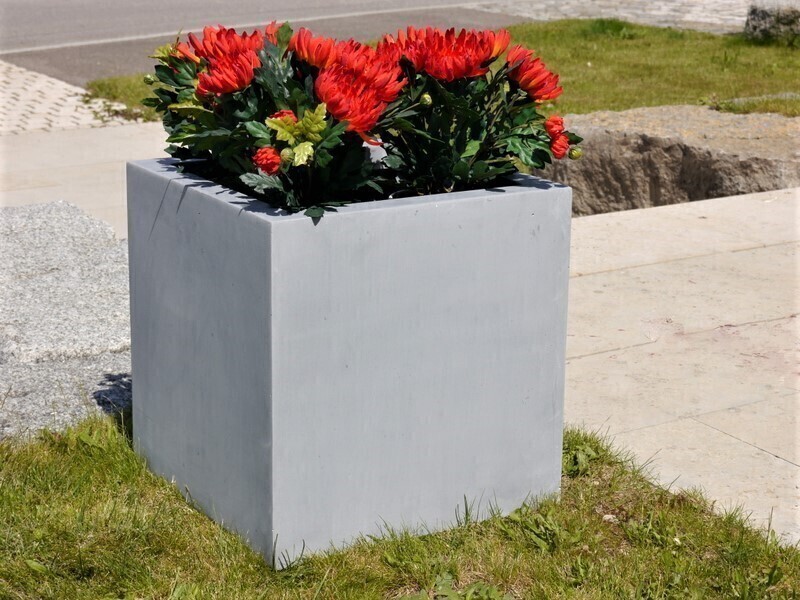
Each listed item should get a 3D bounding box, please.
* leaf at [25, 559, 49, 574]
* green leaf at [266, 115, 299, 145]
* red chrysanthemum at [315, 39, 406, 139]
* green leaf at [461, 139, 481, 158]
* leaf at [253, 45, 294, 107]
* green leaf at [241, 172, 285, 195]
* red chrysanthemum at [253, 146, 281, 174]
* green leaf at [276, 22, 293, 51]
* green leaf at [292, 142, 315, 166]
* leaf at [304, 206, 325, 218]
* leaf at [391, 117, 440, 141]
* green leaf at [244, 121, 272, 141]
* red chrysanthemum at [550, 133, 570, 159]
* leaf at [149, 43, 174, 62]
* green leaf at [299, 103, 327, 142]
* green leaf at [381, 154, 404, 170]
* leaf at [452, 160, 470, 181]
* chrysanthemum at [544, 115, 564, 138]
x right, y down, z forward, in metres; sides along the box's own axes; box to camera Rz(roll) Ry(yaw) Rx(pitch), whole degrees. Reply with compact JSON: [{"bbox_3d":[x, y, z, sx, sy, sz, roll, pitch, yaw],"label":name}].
[{"bbox_3d":[-0.512,0.376,2.540,0.036,0.019,0.026,-3,16,-12],"label":"leaf"},{"bbox_3d":[-0.166,-0.240,2.550,0.049,0.031,0.011,29,-29,-11],"label":"green leaf"},{"bbox_3d":[-0.057,-0.307,2.620,0.135,0.138,0.110,0,16,-1],"label":"red chrysanthemum"},{"bbox_3d":[0.106,-0.227,2.700,0.030,0.031,0.018,1,16,2],"label":"green leaf"},{"bbox_3d":[-0.185,-0.331,2.660,0.060,0.092,0.035,-1,16,-4],"label":"leaf"},{"bbox_3d":[-0.196,-0.166,2.565,0.063,0.012,0.023,19,54,-11],"label":"green leaf"},{"bbox_3d":[-0.187,-0.197,2.540,0.043,0.041,0.040,2,16,5],"label":"red chrysanthemum"},{"bbox_3d":[-0.168,-0.384,2.625,0.022,0.039,0.007,11,-6,-10],"label":"green leaf"},{"bbox_3d":[-0.136,-0.205,2.540,0.028,0.035,0.007,11,-22,7],"label":"green leaf"},{"bbox_3d":[-0.119,-0.122,2.510,0.026,0.005,0.020,13,39,22],"label":"leaf"},{"bbox_3d":[0.023,-0.252,2.645,0.074,0.011,0.022,23,38,11],"label":"leaf"},{"bbox_3d":[-0.203,-0.241,2.580,0.042,0.032,0.022,-1,16,-4],"label":"green leaf"},{"bbox_3d":[0.243,-0.234,2.730,0.031,0.039,0.032,-5,16,-19],"label":"red chrysanthemum"},{"bbox_3d":[-0.365,-0.379,2.760,0.042,0.031,0.030,4,16,12],"label":"leaf"},{"bbox_3d":[-0.124,-0.251,2.550,0.034,0.052,0.011,30,0,17],"label":"green leaf"},{"bbox_3d":[-0.011,-0.204,2.675,0.034,0.007,0.025,7,59,-11],"label":"green leaf"},{"bbox_3d":[0.092,-0.194,2.700,0.028,0.031,0.018,1,16,2],"label":"leaf"},{"bbox_3d":[0.235,-0.264,2.740,0.031,0.036,0.032,-1,16,-5],"label":"chrysanthemum"}]

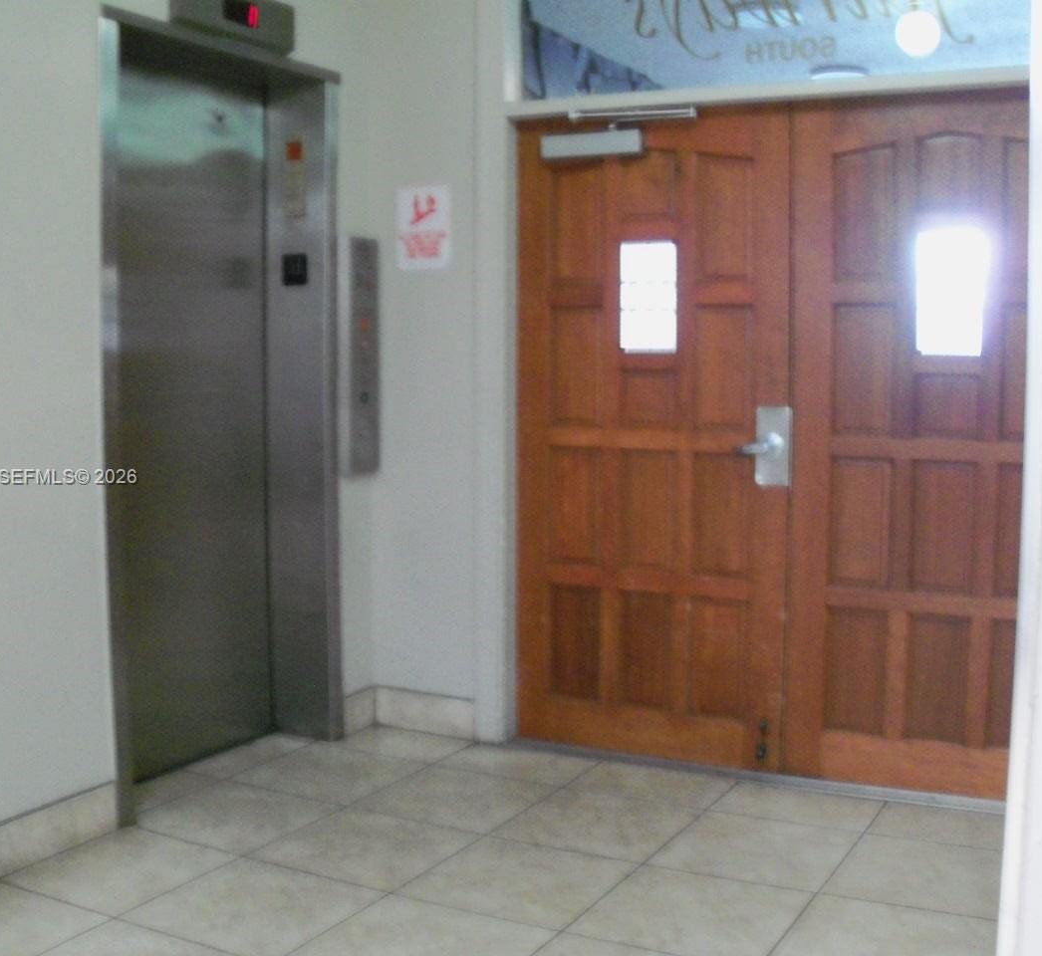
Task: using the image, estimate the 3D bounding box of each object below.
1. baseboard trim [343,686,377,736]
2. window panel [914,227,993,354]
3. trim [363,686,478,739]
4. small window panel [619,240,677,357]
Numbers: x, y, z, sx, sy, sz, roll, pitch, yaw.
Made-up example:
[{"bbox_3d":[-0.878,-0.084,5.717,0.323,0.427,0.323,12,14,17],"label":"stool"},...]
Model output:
[{"bbox_3d":[-0.549,0.804,4.417,0.015,0.137,0.190,3,5,28],"label":"baseboard trim"},{"bbox_3d":[1.199,-0.517,3.596,0.190,0.345,0.030,3,5,28],"label":"window panel"},{"bbox_3d":[-0.337,0.806,4.404,0.400,0.137,0.015,3,5,28],"label":"trim"},{"bbox_3d":[0.400,-0.561,4.022,0.187,0.338,0.030,3,5,28],"label":"small window panel"}]

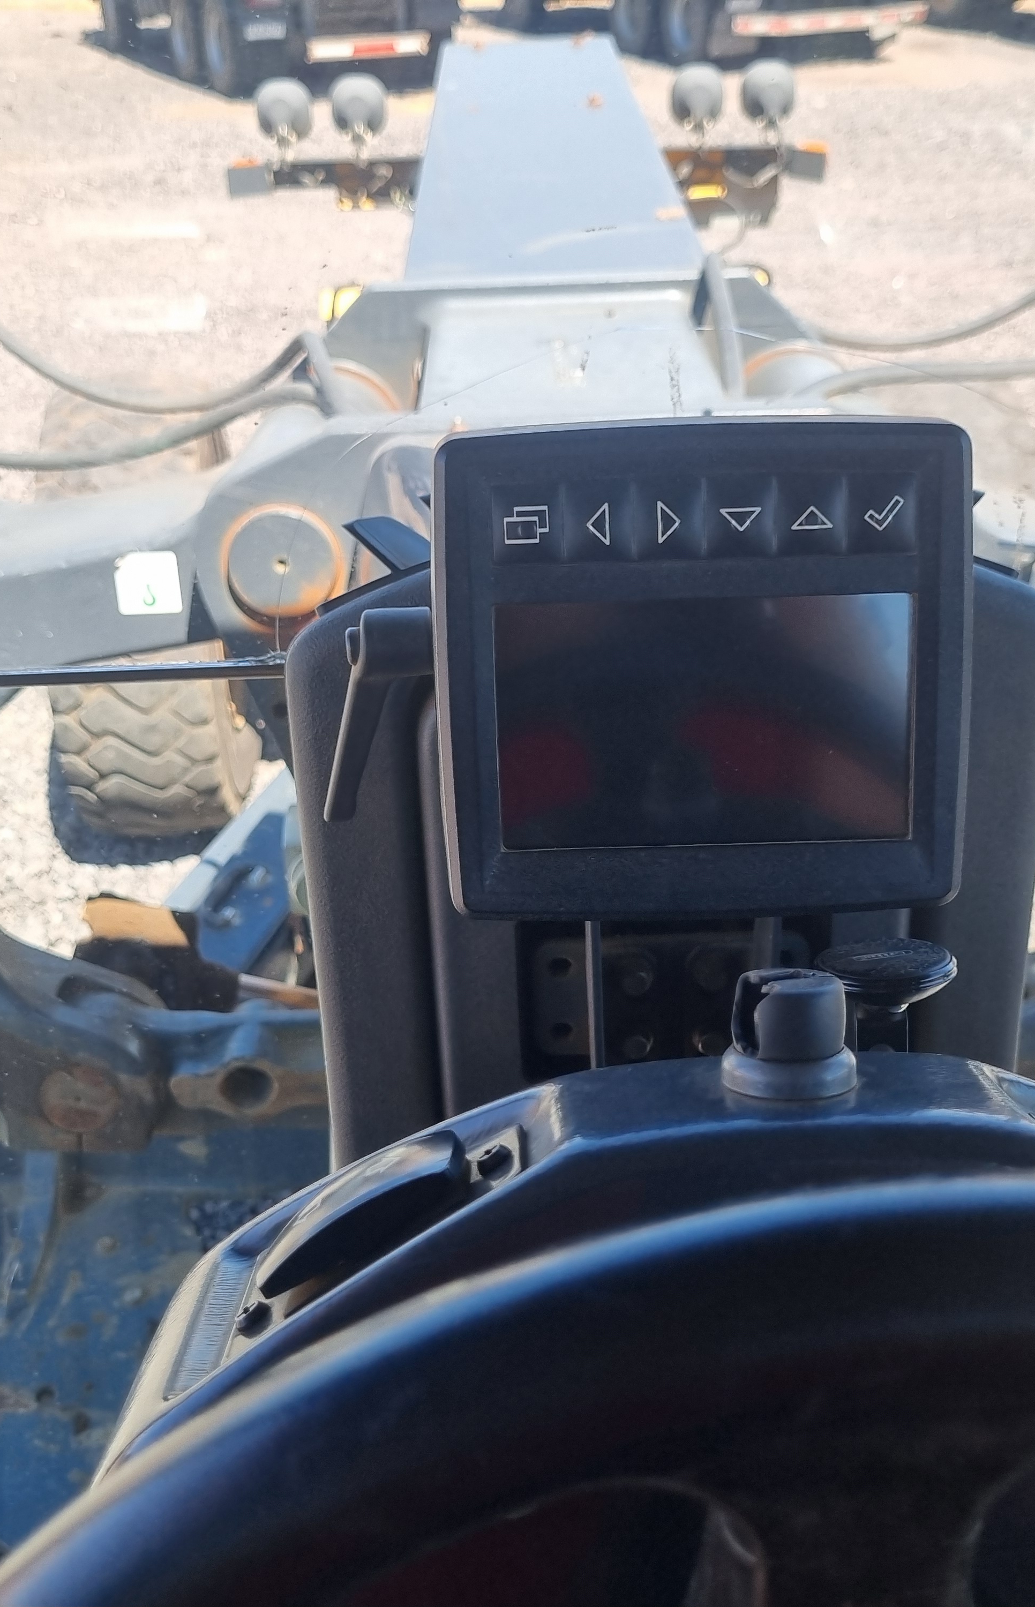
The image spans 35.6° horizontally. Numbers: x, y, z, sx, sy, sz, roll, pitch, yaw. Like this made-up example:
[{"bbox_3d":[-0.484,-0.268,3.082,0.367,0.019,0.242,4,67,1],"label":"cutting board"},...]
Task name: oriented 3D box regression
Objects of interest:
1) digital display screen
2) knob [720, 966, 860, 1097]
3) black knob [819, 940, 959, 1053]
[{"bbox_3d":[0.069,-0.029,0.593,0.153,0.092,0.014,-2,12,0],"label":"digital display screen"},{"bbox_3d":[0.086,0.072,0.505,0.042,0.032,0.042,-2,14,0],"label":"knob"},{"bbox_3d":[0.120,0.064,0.522,0.045,0.028,0.045,0,12,0],"label":"black knob"}]

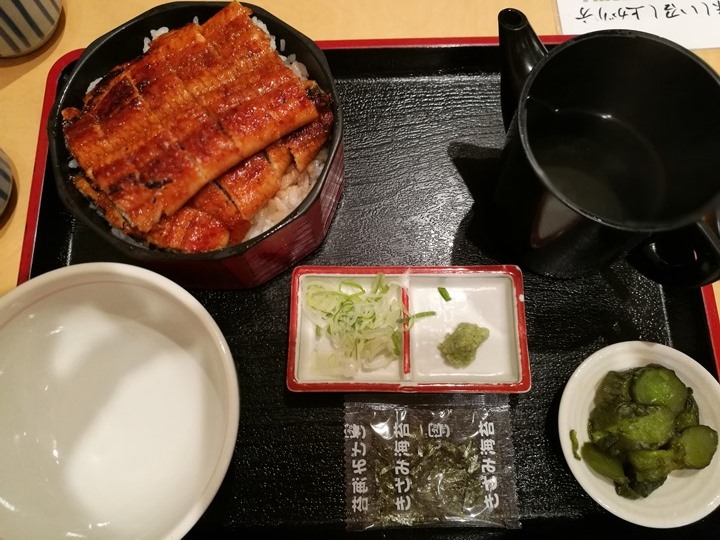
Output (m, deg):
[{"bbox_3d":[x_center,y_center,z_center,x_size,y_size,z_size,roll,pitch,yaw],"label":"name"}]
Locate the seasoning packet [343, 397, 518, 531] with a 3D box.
[{"bbox_3d":[0.038,0.103,0.303,0.092,0.012,0.071,-1,74,0],"label":"seasoning packet"}]

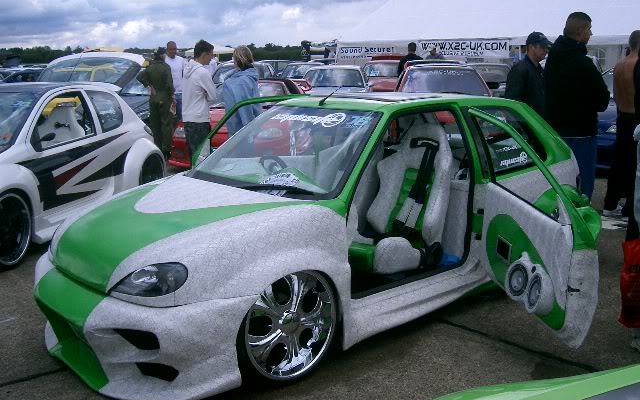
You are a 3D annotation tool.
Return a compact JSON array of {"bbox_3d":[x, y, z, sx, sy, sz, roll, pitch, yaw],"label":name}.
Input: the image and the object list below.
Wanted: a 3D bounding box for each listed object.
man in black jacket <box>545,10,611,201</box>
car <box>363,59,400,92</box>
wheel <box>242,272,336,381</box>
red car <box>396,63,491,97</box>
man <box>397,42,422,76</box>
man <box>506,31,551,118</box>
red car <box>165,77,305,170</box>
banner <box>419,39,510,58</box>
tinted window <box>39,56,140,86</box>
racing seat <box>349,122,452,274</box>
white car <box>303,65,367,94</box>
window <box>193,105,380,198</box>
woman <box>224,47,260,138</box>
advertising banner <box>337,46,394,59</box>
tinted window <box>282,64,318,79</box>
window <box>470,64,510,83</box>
[{"bbox_3d":[2.064,-0.533,5.758,0.370,1.840,0.500,-6,13,-27],"label":"man in black jacket"},{"bbox_3d":[1.990,-3.334,20.954,1.650,1.410,3.900,-1,11,-2],"label":"car"},{"bbox_3d":[-0.175,0.571,3.416,0.530,0.530,0.200,-9,14,-38],"label":"wheel"},{"bbox_3d":[2.111,-1.584,12.228,1.640,1.390,3.800,1,11,4],"label":"red car"},{"bbox_3d":[1.810,-2.270,14.540,0.520,1.780,0.320,1,12,3],"label":"man"},{"bbox_3d":[1.970,-0.679,6.749,0.340,1.750,0.500,3,12,18],"label":"man"},{"bbox_3d":[-0.830,-1.203,10.573,1.680,1.280,3.900,1,12,6],"label":"red car"},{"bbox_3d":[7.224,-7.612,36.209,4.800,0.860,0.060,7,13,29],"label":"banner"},{"bbox_3d":[-2.550,-1.477,8.068,1.150,0.500,0.150,3,-33,12],"label":"tinted window"},{"bbox_3d":[0.464,-0.046,4.614,0.880,0.860,0.530,-11,16,-44],"label":"racing seat"},{"bbox_3d":[0.330,-2.135,14.976,1.630,1.360,3.800,1,12,3],"label":"white car"},{"bbox_3d":[-0.223,-0.325,4.164,1.280,0.160,0.730,12,53,46],"label":"window"},{"bbox_3d":[-0.830,-0.828,7.792,0.480,1.660,0.340,-9,14,-36],"label":"woman"},{"bbox_3d":[2.779,-8.617,42.128,3.700,0.700,0.060,7,13,29],"label":"advertising banner"},{"bbox_3d":[-0.402,-3.563,19.989,1.340,0.140,0.660,-1,49,-3],"label":"tinted window"},{"bbox_3d":[3.960,-2.989,17.047,1.340,0.140,0.660,1,49,6],"label":"window"}]

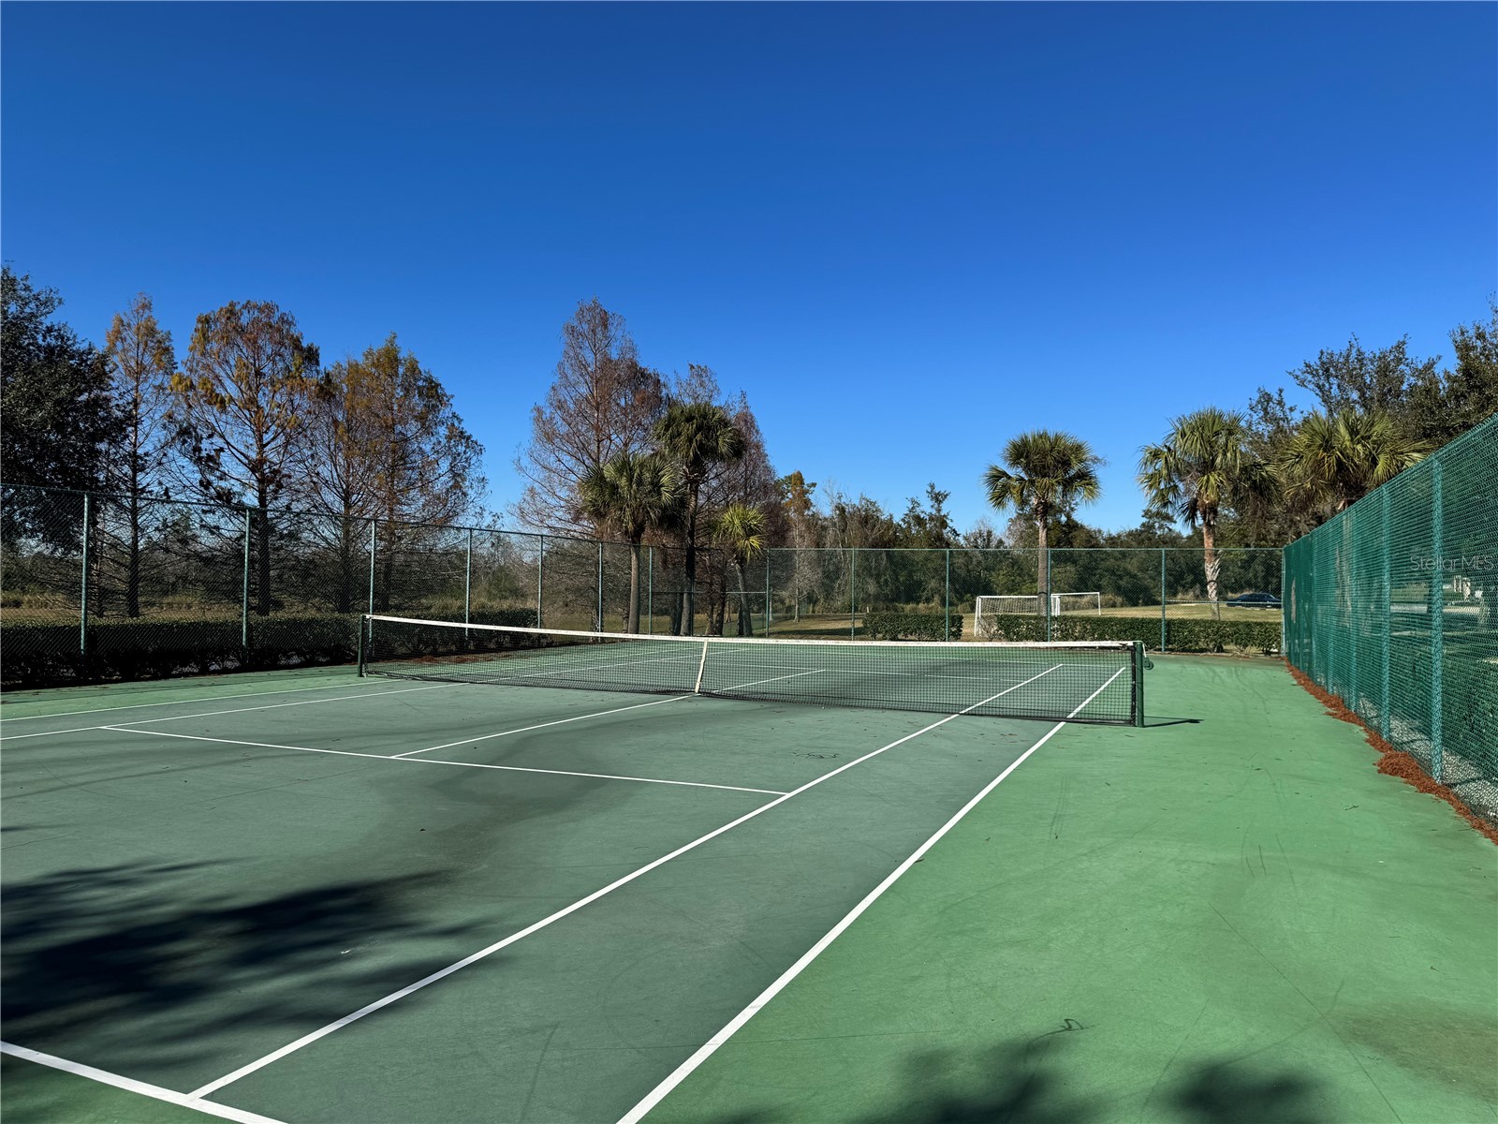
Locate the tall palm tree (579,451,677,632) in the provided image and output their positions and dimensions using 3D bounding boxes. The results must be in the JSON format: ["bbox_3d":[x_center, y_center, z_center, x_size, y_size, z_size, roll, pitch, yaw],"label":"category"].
[{"bbox_3d":[-4.000,-0.639,35.578,3.520,6.270,3.450,1,-1,0],"label":"tall palm tree"}]

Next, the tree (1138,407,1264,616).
[{"bbox_3d":[14.794,-1.094,33.897,4.110,7.820,4.030,1,-1,0],"label":"tree"}]

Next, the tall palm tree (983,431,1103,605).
[{"bbox_3d":[10.129,-0.844,35.589,4.080,7.220,4.000,1,-1,0],"label":"tall palm tree"}]

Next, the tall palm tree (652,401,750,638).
[{"bbox_3d":[-1.652,-1.531,37.102,3.340,8.220,3.270,1,-1,0],"label":"tall palm tree"}]

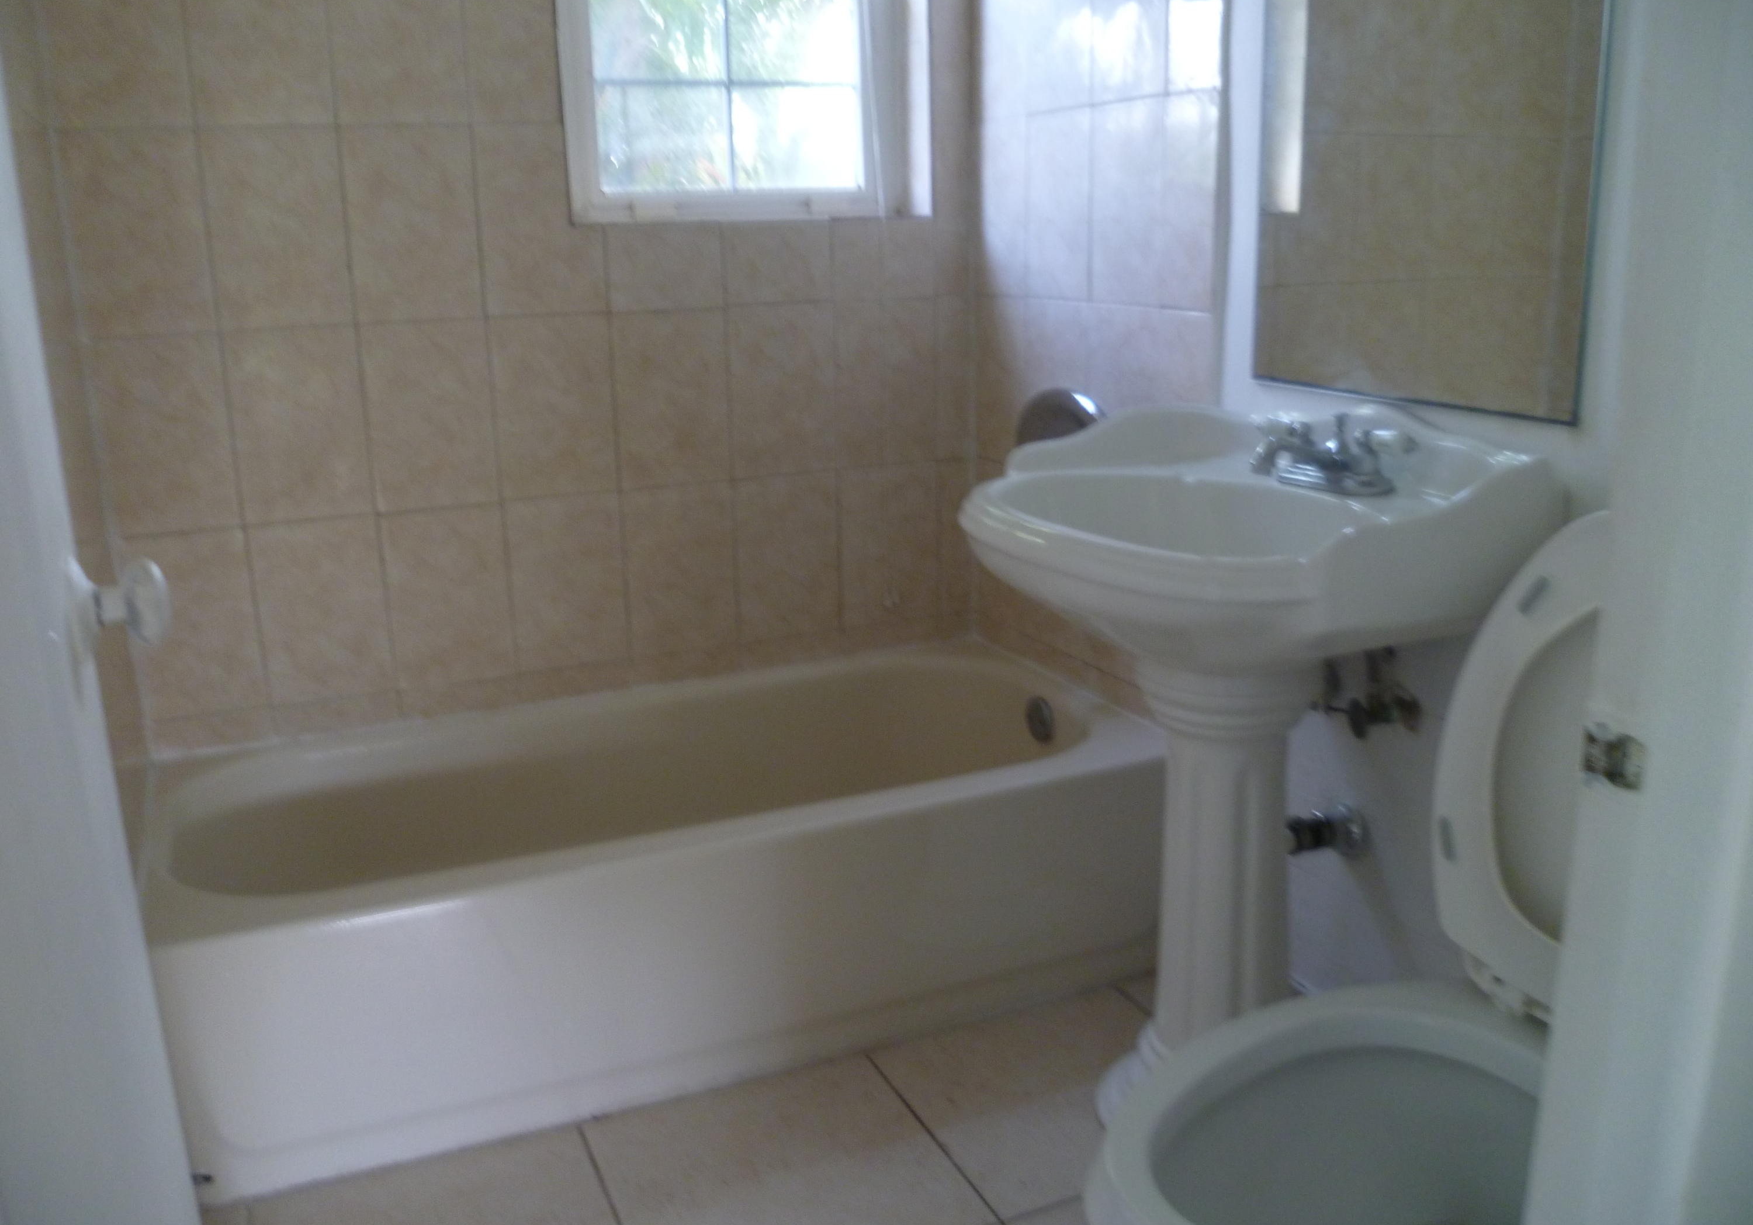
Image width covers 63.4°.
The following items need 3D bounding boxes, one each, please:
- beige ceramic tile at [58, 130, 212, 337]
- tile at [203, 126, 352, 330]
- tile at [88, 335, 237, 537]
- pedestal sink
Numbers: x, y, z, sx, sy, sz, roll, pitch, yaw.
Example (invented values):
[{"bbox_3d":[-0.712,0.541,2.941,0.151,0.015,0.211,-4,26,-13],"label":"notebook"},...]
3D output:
[{"bbox_3d":[-1.111,-0.575,2.134,0.180,0.304,0.010,-7,15,-22],"label":"beige ceramic tile"},{"bbox_3d":[-0.900,-0.578,2.136,0.201,0.302,0.010,-8,16,-22],"label":"tile"},{"bbox_3d":[-1.103,-0.279,2.209,0.180,0.304,0.010,-7,15,-22],"label":"tile"},{"bbox_3d":[0.374,0.233,1.712,0.507,0.925,0.590,-8,16,-22],"label":"pedestal sink"}]

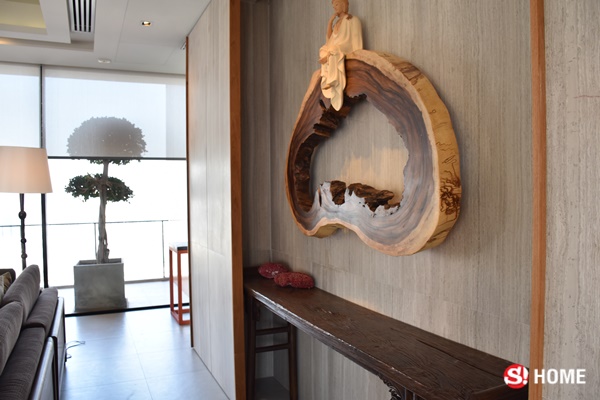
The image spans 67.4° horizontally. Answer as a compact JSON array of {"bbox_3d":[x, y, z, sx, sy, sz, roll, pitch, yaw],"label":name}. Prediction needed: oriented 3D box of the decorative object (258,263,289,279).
[{"bbox_3d":[-0.186,0.506,3.230,0.220,0.110,0.125,-1,0,1],"label":"decorative object"}]

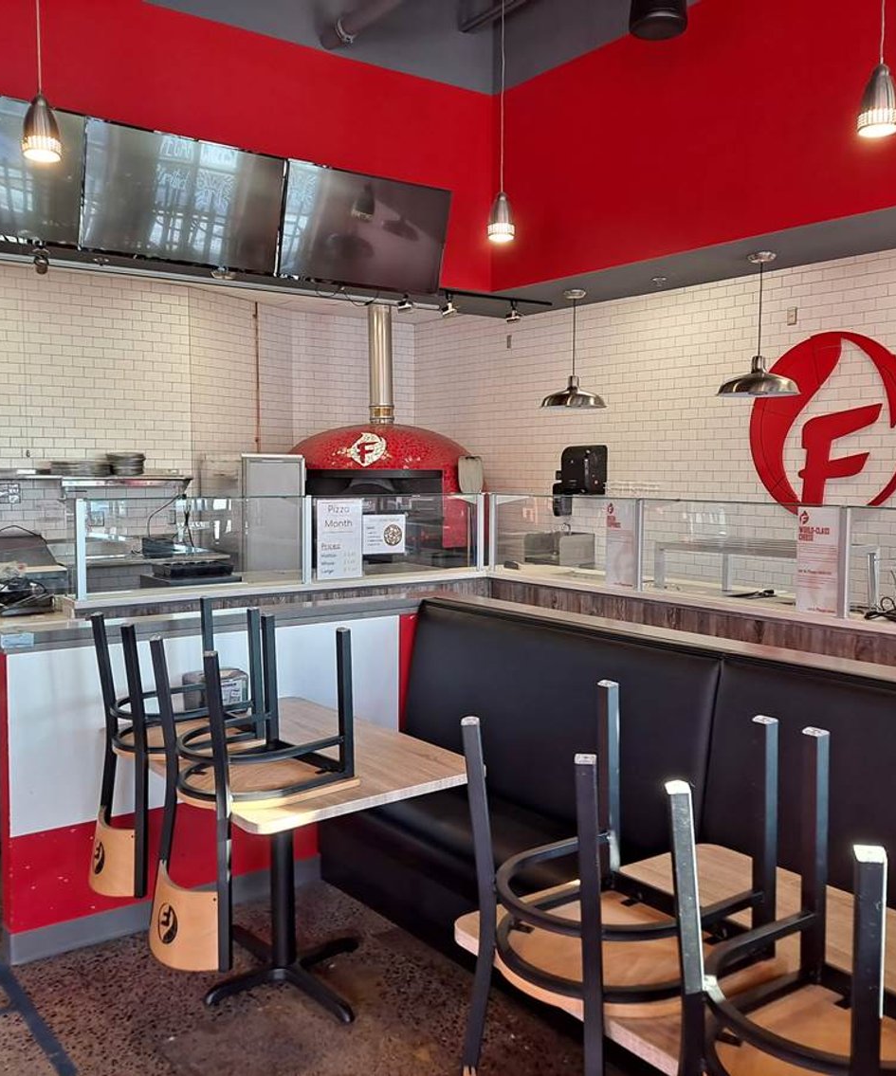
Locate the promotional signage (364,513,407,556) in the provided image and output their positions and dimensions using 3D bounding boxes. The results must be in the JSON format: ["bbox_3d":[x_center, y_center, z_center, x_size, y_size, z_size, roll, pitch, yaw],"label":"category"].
[{"bbox_3d":[-0.351,-0.022,5.793,0.275,0.216,0.006,-2,5,-36],"label":"promotional signage"}]

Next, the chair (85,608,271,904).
[{"bbox_3d":[-0.854,0.625,3.208,0.465,0.805,0.400,-2,5,-36],"label":"chair"}]

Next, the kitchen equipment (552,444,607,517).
[{"bbox_3d":[1.053,-0.473,8.611,0.220,0.600,0.520,-3,5,-36],"label":"kitchen equipment"}]

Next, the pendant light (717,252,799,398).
[{"bbox_3d":[2.001,-1.362,6.644,0.500,0.880,0.500,-3,5,-36],"label":"pendant light"}]

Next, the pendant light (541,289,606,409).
[{"bbox_3d":[0.976,-1.451,7.989,0.495,0.857,0.495,0,4,0],"label":"pendant light"}]

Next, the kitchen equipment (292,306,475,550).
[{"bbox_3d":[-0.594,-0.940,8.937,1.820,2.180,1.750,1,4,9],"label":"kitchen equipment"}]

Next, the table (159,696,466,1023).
[{"bbox_3d":[-0.523,1.041,3.338,0.790,0.755,1.200,-3,5,-36],"label":"table"}]

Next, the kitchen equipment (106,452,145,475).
[{"bbox_3d":[-2.465,-0.566,7.927,0.285,0.185,0.285,-3,5,-36],"label":"kitchen equipment"}]

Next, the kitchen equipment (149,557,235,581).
[{"bbox_3d":[-1.447,0.184,5.825,0.375,0.070,0.320,-2,5,-36],"label":"kitchen equipment"}]

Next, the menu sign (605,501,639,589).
[{"bbox_3d":[0.895,0.038,5.358,0.008,0.440,0.210,-2,5,-36],"label":"menu sign"}]

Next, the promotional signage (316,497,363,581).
[{"bbox_3d":[-0.583,0.009,5.608,0.280,0.430,0.010,-3,5,-36],"label":"promotional signage"}]

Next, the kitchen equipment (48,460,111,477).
[{"bbox_3d":[-2.751,-0.518,7.720,0.460,0.125,0.340,-3,5,-36],"label":"kitchen equipment"}]

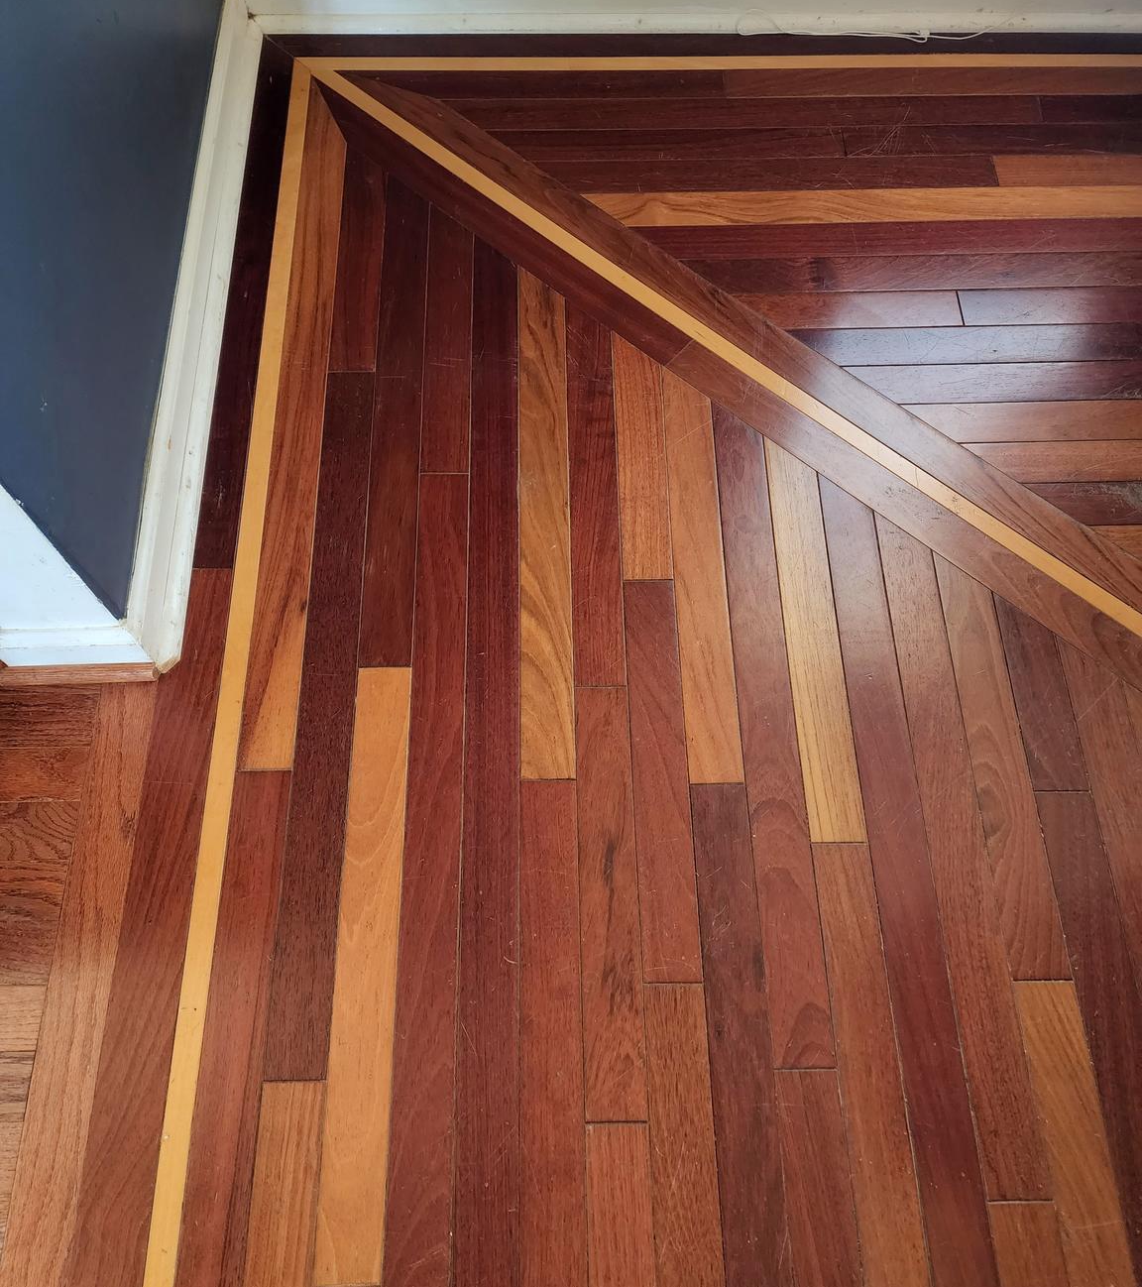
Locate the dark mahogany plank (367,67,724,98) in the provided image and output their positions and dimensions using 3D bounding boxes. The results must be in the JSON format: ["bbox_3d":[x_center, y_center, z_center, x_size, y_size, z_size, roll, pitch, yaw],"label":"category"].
[{"bbox_3d":[-0.044,-0.781,1.430,0.527,0.019,0.058,-1,66,-1],"label":"dark mahogany plank"}]

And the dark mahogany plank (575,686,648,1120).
[{"bbox_3d":[0.037,0.239,0.987,0.056,0.019,0.412,-1,66,-1],"label":"dark mahogany plank"}]

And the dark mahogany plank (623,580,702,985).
[{"bbox_3d":[0.092,0.129,1.043,0.058,0.018,0.425,-1,67,-1],"label":"dark mahogany plank"}]

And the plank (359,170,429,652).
[{"bbox_3d":[-0.208,-0.297,1.225,0.058,0.018,0.710,-1,67,-1],"label":"plank"}]

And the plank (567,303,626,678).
[{"bbox_3d":[0.026,-0.190,1.173,0.056,0.019,0.521,-1,66,-1],"label":"plank"}]

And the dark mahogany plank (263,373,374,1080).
[{"bbox_3d":[-0.258,0.037,1.080,0.058,0.018,0.790,-1,67,-1],"label":"dark mahogany plank"}]

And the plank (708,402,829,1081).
[{"bbox_3d":[0.204,0.051,1.070,0.059,0.019,0.736,-1,66,-1],"label":"plank"}]

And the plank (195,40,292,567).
[{"bbox_3d":[-0.408,-0.473,1.294,0.055,0.019,0.860,-1,66,-1],"label":"plank"}]

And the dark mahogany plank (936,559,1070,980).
[{"bbox_3d":[0.437,0.110,1.046,0.058,0.019,0.456,-1,66,-1],"label":"dark mahogany plank"}]

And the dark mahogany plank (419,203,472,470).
[{"bbox_3d":[-0.153,-0.385,1.263,0.058,0.018,0.417,-1,67,-1],"label":"dark mahogany plank"}]

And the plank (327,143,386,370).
[{"bbox_3d":[-0.269,-0.499,1.306,0.059,0.019,0.381,-1,66,-1],"label":"plank"}]

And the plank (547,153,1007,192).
[{"bbox_3d":[0.263,-0.628,1.371,0.617,0.018,0.058,-1,67,-1],"label":"plank"}]

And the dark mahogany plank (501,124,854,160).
[{"bbox_3d":[0.131,-0.679,1.392,0.482,0.018,0.058,-1,67,-1],"label":"dark mahogany plank"}]

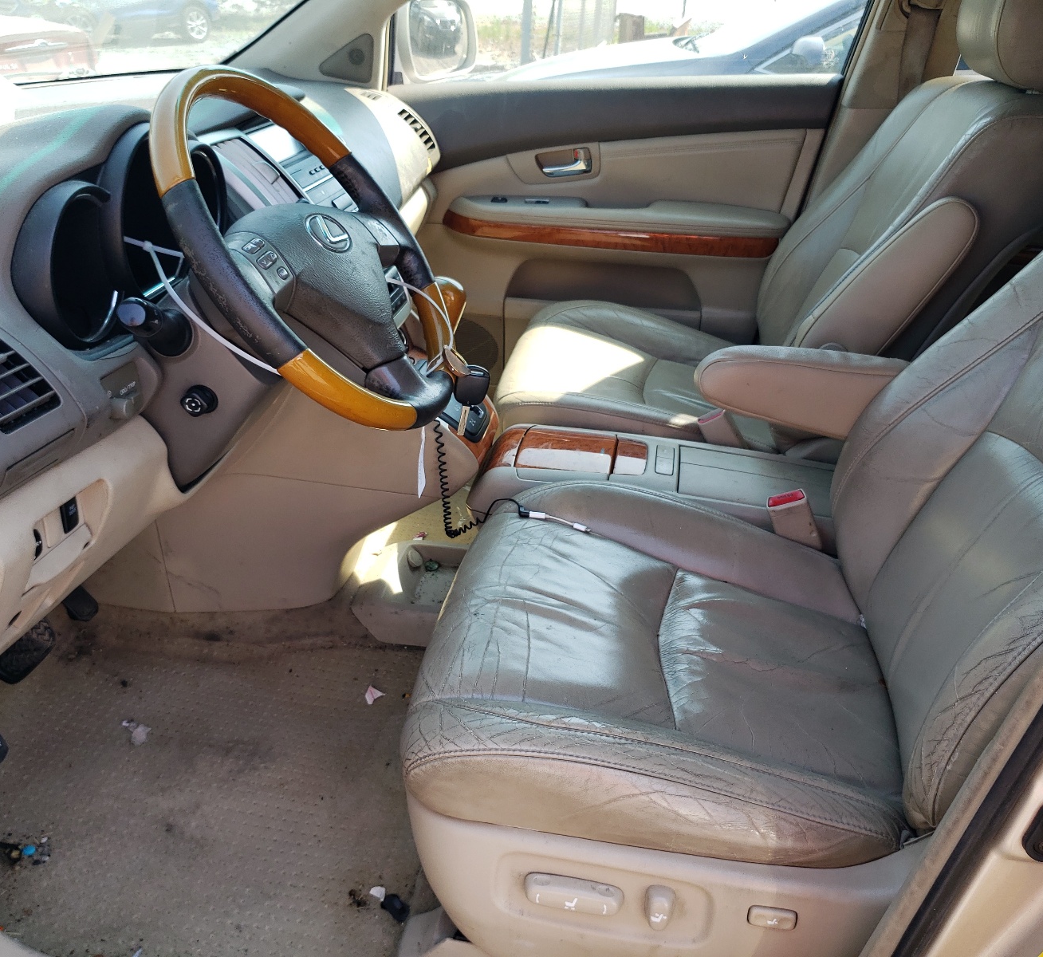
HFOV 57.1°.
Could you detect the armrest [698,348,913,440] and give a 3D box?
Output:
[{"bbox_3d":[0.365,-0.102,1.187,0.310,0.100,0.075,8,29,8],"label":"armrest"}]

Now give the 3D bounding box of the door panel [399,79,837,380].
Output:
[{"bbox_3d":[0.103,-0.495,1.966,0.940,0.680,0.150,8,29,8],"label":"door panel"}]

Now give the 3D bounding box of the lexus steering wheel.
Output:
[{"bbox_3d":[-0.212,-0.207,0.931,0.090,0.385,0.385,-28,15,24],"label":"lexus steering wheel"}]

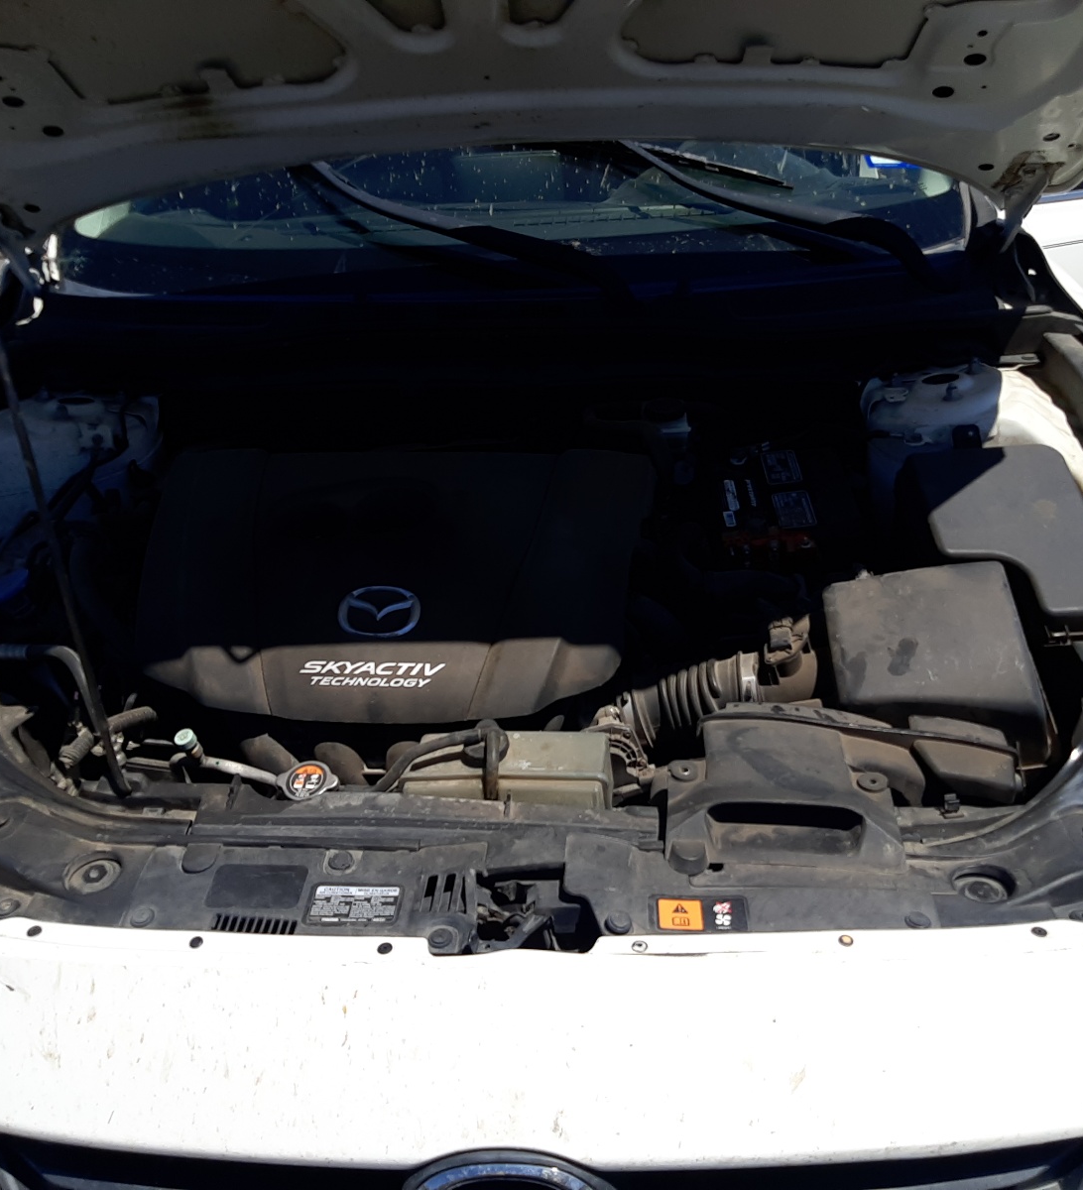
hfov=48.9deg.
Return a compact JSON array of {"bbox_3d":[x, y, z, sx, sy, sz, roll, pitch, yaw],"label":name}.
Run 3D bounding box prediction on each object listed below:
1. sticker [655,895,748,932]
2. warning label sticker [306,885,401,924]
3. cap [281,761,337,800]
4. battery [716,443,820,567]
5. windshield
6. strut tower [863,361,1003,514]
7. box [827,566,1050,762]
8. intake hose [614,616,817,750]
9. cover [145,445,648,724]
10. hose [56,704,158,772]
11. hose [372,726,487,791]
[{"bbox_3d":[0.137,0.269,1.002,0.077,0.002,0.039,-1,36,0],"label":"sticker"},{"bbox_3d":[-0.160,0.263,1.016,0.078,0.002,0.044,-1,36,0],"label":"warning label sticker"},{"bbox_3d":[-0.223,0.179,1.138,0.055,0.022,0.042,-1,35,0],"label":"cap"},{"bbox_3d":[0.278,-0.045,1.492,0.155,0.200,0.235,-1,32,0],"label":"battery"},{"bbox_3d":[-0.032,-0.782,1.988,1.370,0.110,0.900,-1,57,0],"label":"windshield"},{"bbox_3d":[0.505,-0.198,1.583,0.190,0.170,0.210,-1,32,0],"label":"strut tower"},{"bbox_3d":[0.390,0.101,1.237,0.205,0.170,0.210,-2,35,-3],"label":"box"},{"bbox_3d":[0.177,0.101,1.222,0.200,0.095,0.095,-12,34,-17],"label":"intake hose"},{"bbox_3d":[-0.157,-0.010,1.312,0.540,0.115,0.370,-1,42,0],"label":"cover"},{"bbox_3d":[-0.439,0.147,1.216,0.095,0.050,0.045,-12,34,-17],"label":"hose"},{"bbox_3d":[-0.104,0.154,1.142,0.105,0.045,0.040,-9,33,-13],"label":"hose"}]

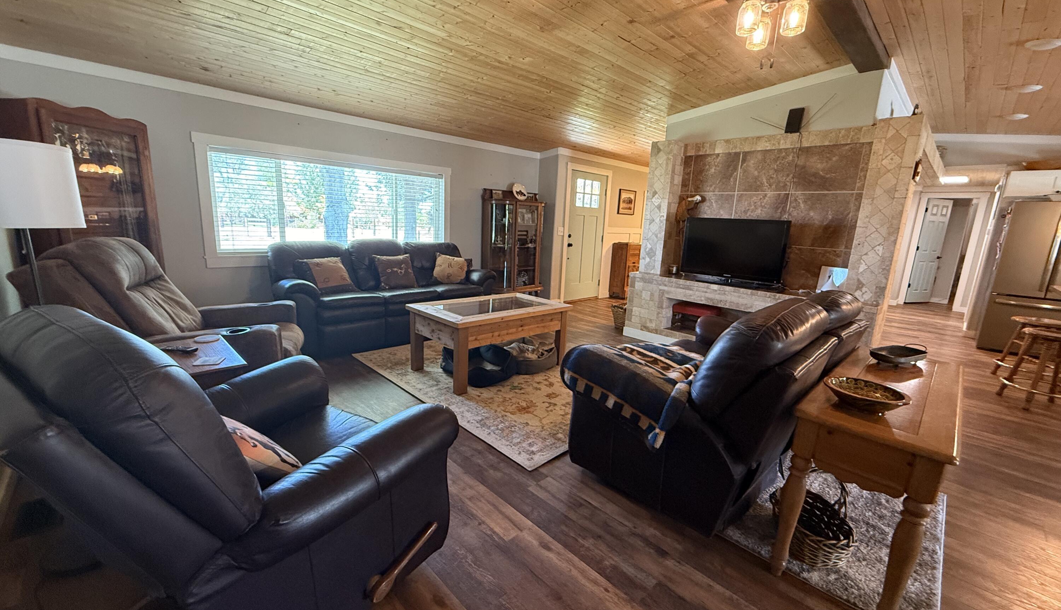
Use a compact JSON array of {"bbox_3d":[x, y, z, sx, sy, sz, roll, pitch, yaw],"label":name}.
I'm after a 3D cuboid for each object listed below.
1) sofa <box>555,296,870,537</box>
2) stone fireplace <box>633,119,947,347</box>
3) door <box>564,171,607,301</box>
[{"bbox_3d":[1.088,0.382,2.418,1.660,0.970,1.050,-8,16,-44],"label":"sofa"},{"bbox_3d":[2.172,-0.553,4.280,0.609,2.189,2.273,-9,16,-44],"label":"stone fireplace"},{"bbox_3d":[0.926,-1.103,7.086,0.920,2.040,0.050,-8,16,-44],"label":"door"}]

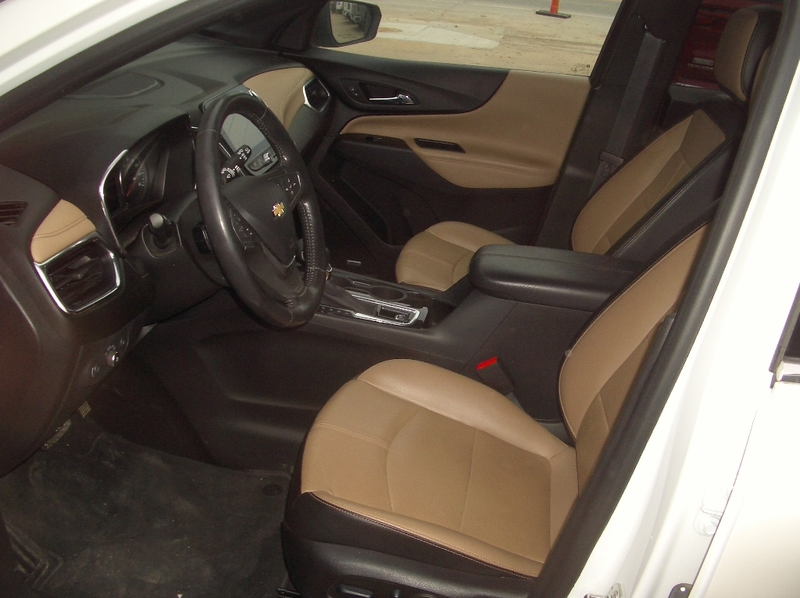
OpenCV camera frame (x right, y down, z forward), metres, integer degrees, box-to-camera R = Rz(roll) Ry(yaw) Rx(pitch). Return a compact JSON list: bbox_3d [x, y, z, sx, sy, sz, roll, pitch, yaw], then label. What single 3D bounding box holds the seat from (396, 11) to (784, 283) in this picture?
[{"bbox_3d":[0.419,-0.243,1.903,0.840,0.940,0.530,9,27,7],"label":"seat"}]

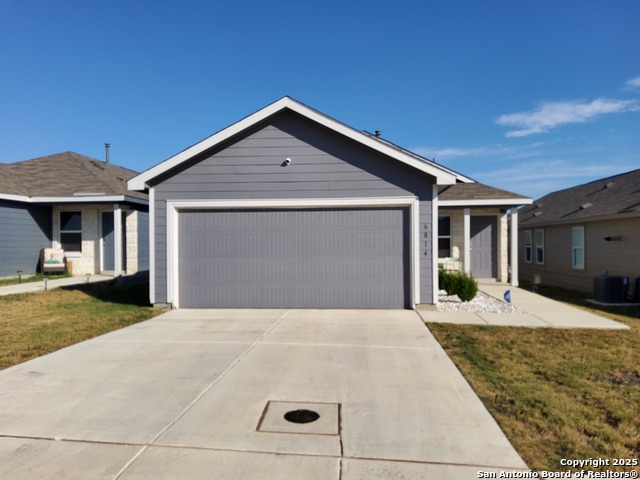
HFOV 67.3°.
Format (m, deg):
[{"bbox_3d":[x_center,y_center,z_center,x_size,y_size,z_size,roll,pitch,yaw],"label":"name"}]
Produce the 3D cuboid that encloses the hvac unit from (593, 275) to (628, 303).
[{"bbox_3d":[8.334,1.384,13.790,0.680,0.750,0.680,0,0,5],"label":"hvac unit"}]

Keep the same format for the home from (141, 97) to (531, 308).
[{"bbox_3d":[1.594,-1.035,17.226,9.700,4.950,15.700,0,0,5],"label":"home"}]

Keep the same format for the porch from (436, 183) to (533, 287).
[{"bbox_3d":[4.649,-0.224,14.834,3.250,3.200,1.750,0,0,5],"label":"porch"}]

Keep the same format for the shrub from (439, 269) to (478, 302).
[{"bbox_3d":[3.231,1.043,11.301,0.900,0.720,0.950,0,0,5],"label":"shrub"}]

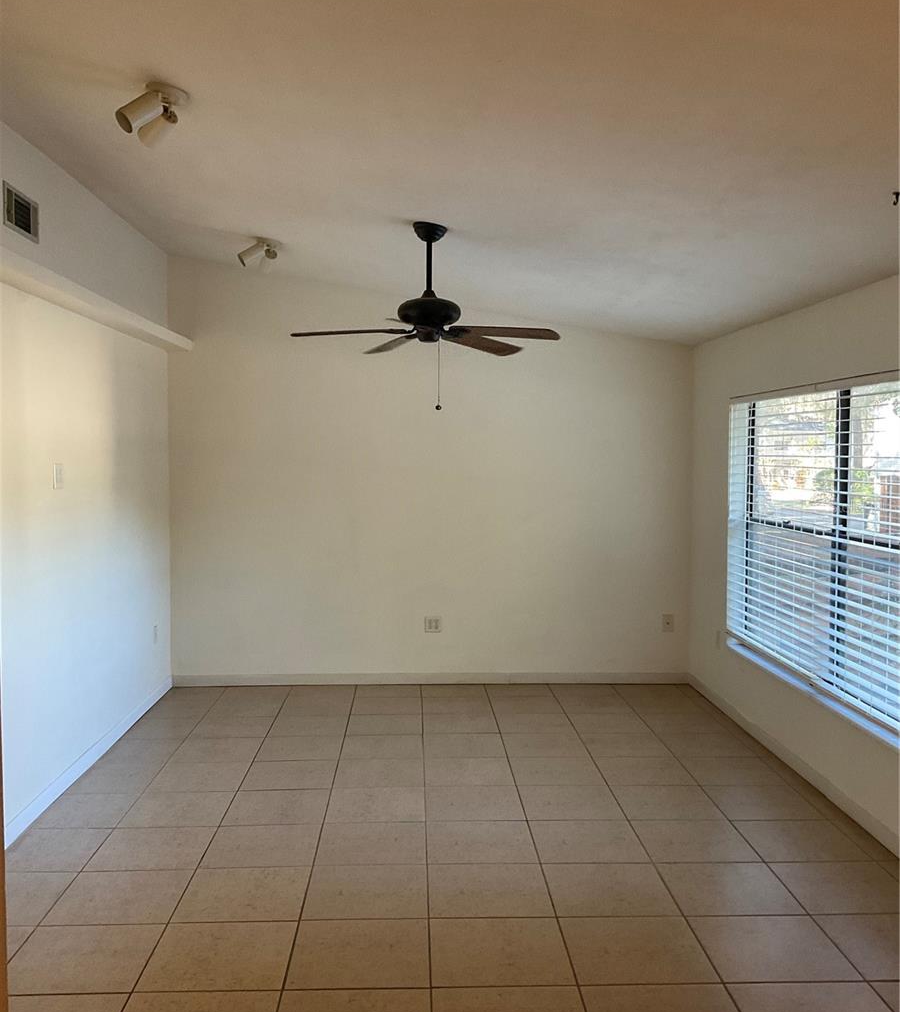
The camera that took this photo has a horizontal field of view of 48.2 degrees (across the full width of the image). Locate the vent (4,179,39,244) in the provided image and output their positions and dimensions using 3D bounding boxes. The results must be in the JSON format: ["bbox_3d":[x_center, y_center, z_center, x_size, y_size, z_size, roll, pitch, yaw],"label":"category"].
[{"bbox_3d":[-1.839,-1.253,4.293,0.025,0.187,0.390,0,3,-2],"label":"vent"}]

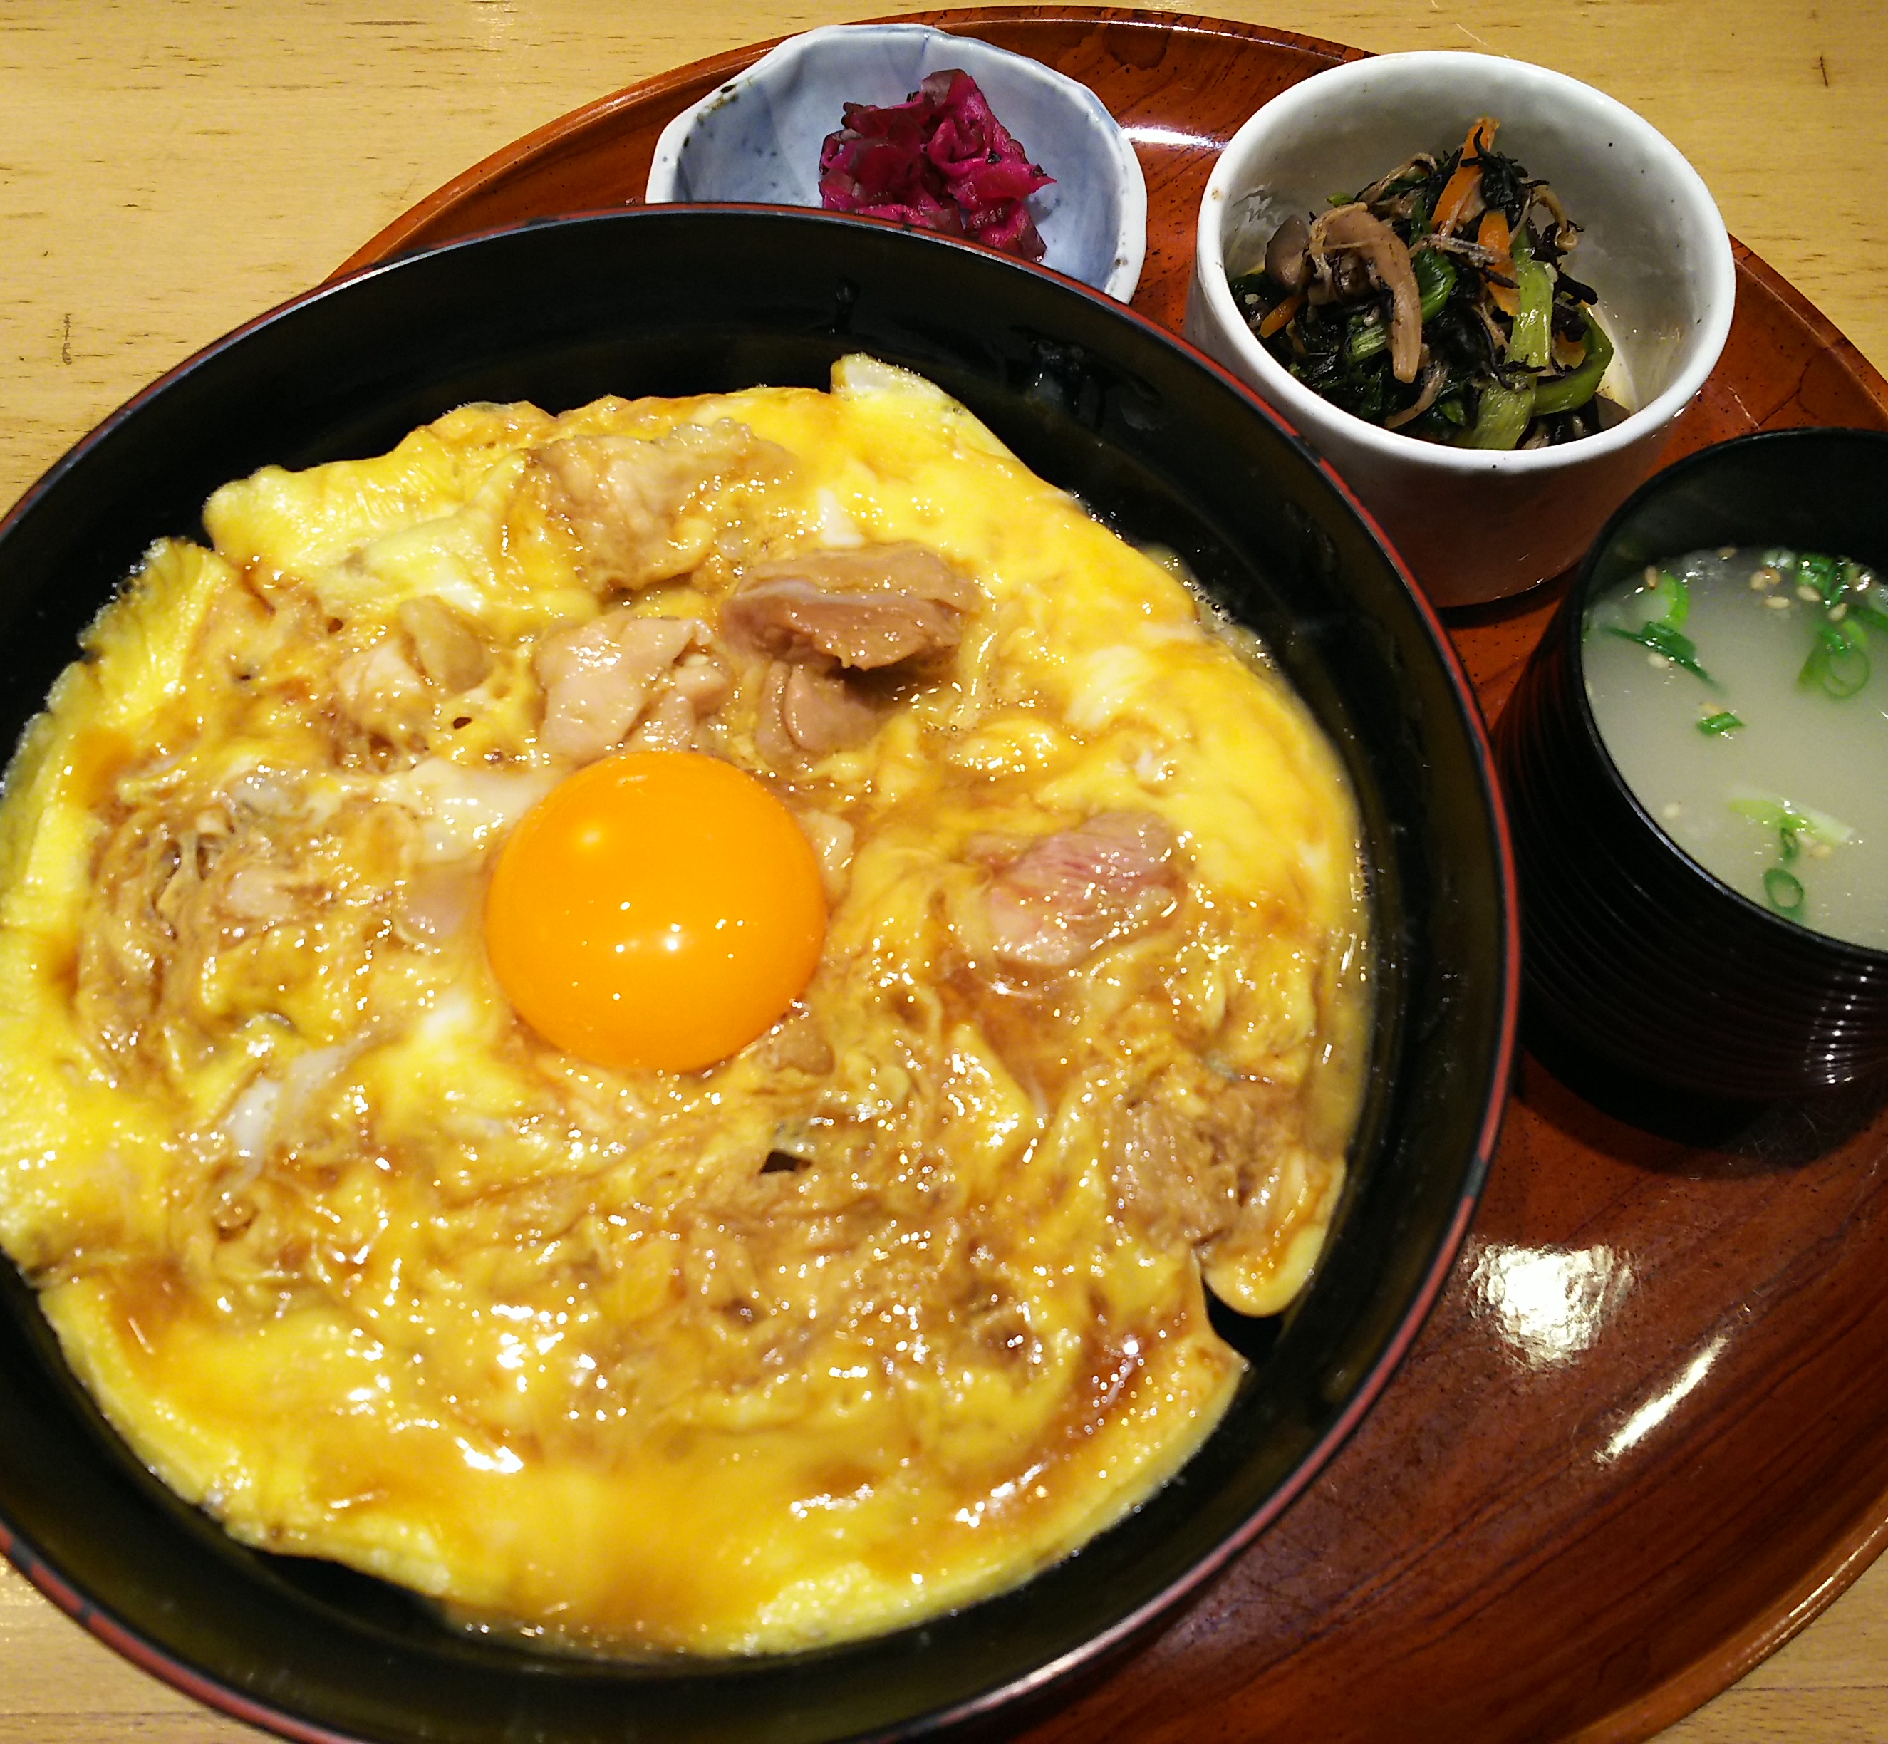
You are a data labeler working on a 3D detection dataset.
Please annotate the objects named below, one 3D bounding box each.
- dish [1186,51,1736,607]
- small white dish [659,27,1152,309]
[{"bbox_3d":[0.083,-0.090,0.297,0.085,0.043,0.085,0,67,0],"label":"dish"},{"bbox_3d":[-0.008,-0.106,0.309,0.085,0.030,0.085,0,67,0],"label":"small white dish"}]

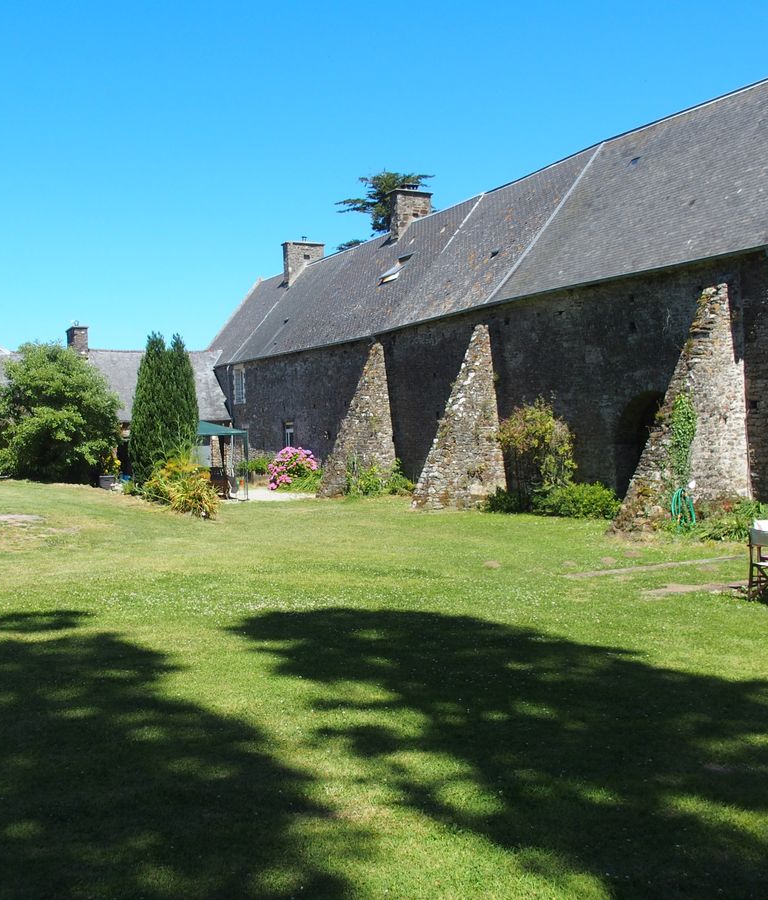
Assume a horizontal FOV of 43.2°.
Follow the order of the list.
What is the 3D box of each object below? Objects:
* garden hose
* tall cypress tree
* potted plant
[{"bbox_3d":[6.020,1.160,19.600,0.520,0.880,0.220,-1,1,-22],"label":"garden hose"},{"bbox_3d":[-7.100,-1.270,31.200,2.200,4.950,2.100,-1,1,-13],"label":"tall cypress tree"},{"bbox_3d":[-8.650,0.620,30.600,0.660,1.150,0.600,-1,1,-18],"label":"potted plant"}]

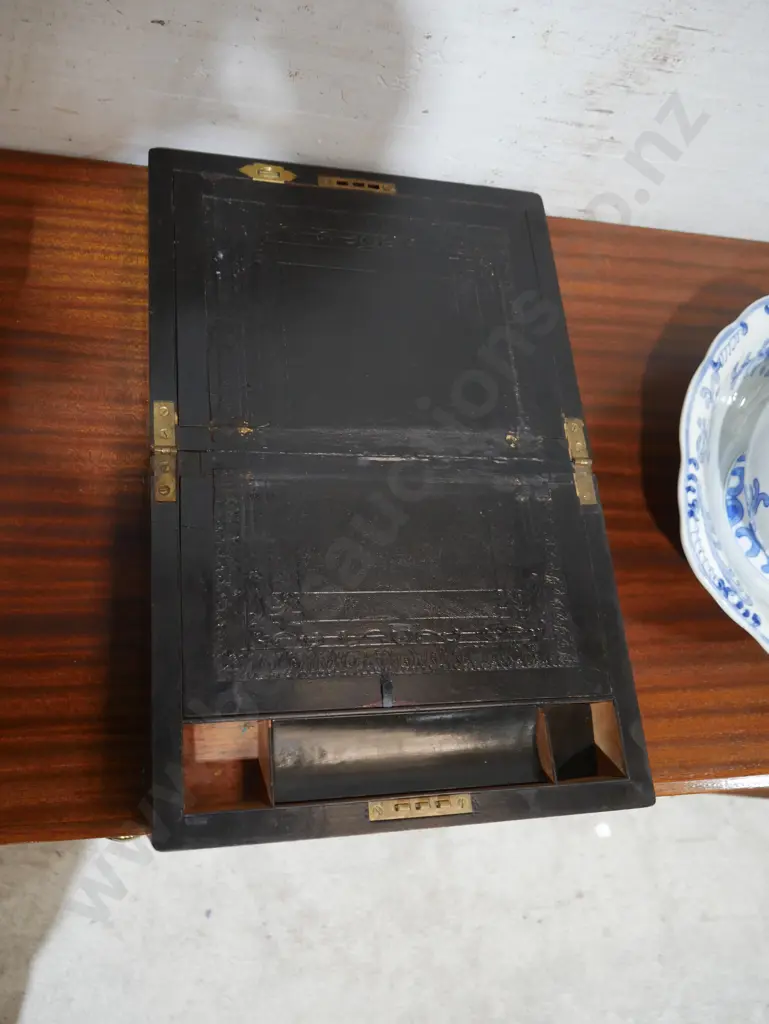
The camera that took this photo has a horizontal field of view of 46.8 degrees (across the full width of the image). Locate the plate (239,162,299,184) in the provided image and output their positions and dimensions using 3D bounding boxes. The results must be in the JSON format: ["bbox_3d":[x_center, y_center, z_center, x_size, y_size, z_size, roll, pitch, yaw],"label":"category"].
[{"bbox_3d":[-0.090,-0.262,0.690,0.044,0.003,0.016,0,70,-16],"label":"plate"}]

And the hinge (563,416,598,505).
[{"bbox_3d":[0.149,-0.038,0.674,0.014,0.005,0.071,0,70,-16],"label":"hinge"}]

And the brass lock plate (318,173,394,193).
[{"bbox_3d":[-0.021,-0.260,0.709,0.064,0.003,0.011,0,70,-16],"label":"brass lock plate"}]

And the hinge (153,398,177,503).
[{"bbox_3d":[-0.146,-0.040,0.589,0.013,0.005,0.072,0,70,-16],"label":"hinge"}]

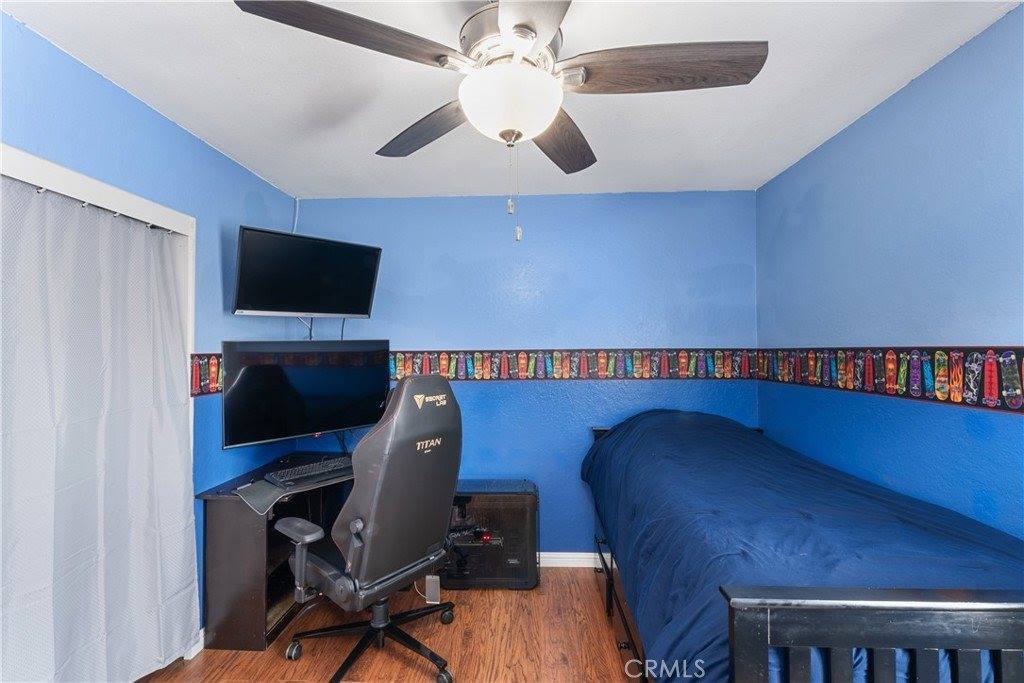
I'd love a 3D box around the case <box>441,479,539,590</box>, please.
[{"bbox_3d":[-0.126,1.187,2.660,0.568,0.570,0.255,0,-1,3],"label":"case"}]

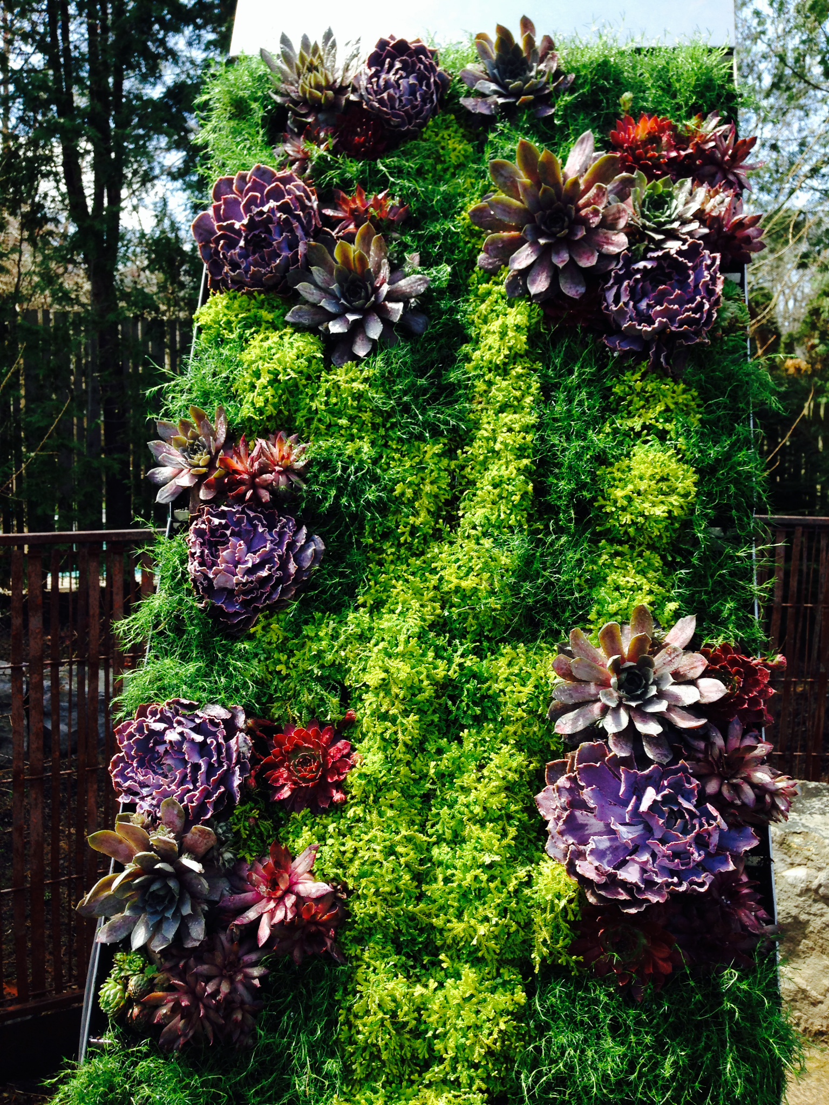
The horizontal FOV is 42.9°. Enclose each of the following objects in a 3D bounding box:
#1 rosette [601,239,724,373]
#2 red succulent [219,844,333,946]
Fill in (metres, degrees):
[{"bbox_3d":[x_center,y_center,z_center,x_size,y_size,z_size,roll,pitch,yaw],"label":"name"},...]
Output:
[{"bbox_3d":[0.265,-0.263,1.124,0.133,0.133,0.073,1,-19,7],"label":"rosette"},{"bbox_3d":[-0.126,0.316,0.973,0.104,0.104,0.052,1,-19,7],"label":"red succulent"}]

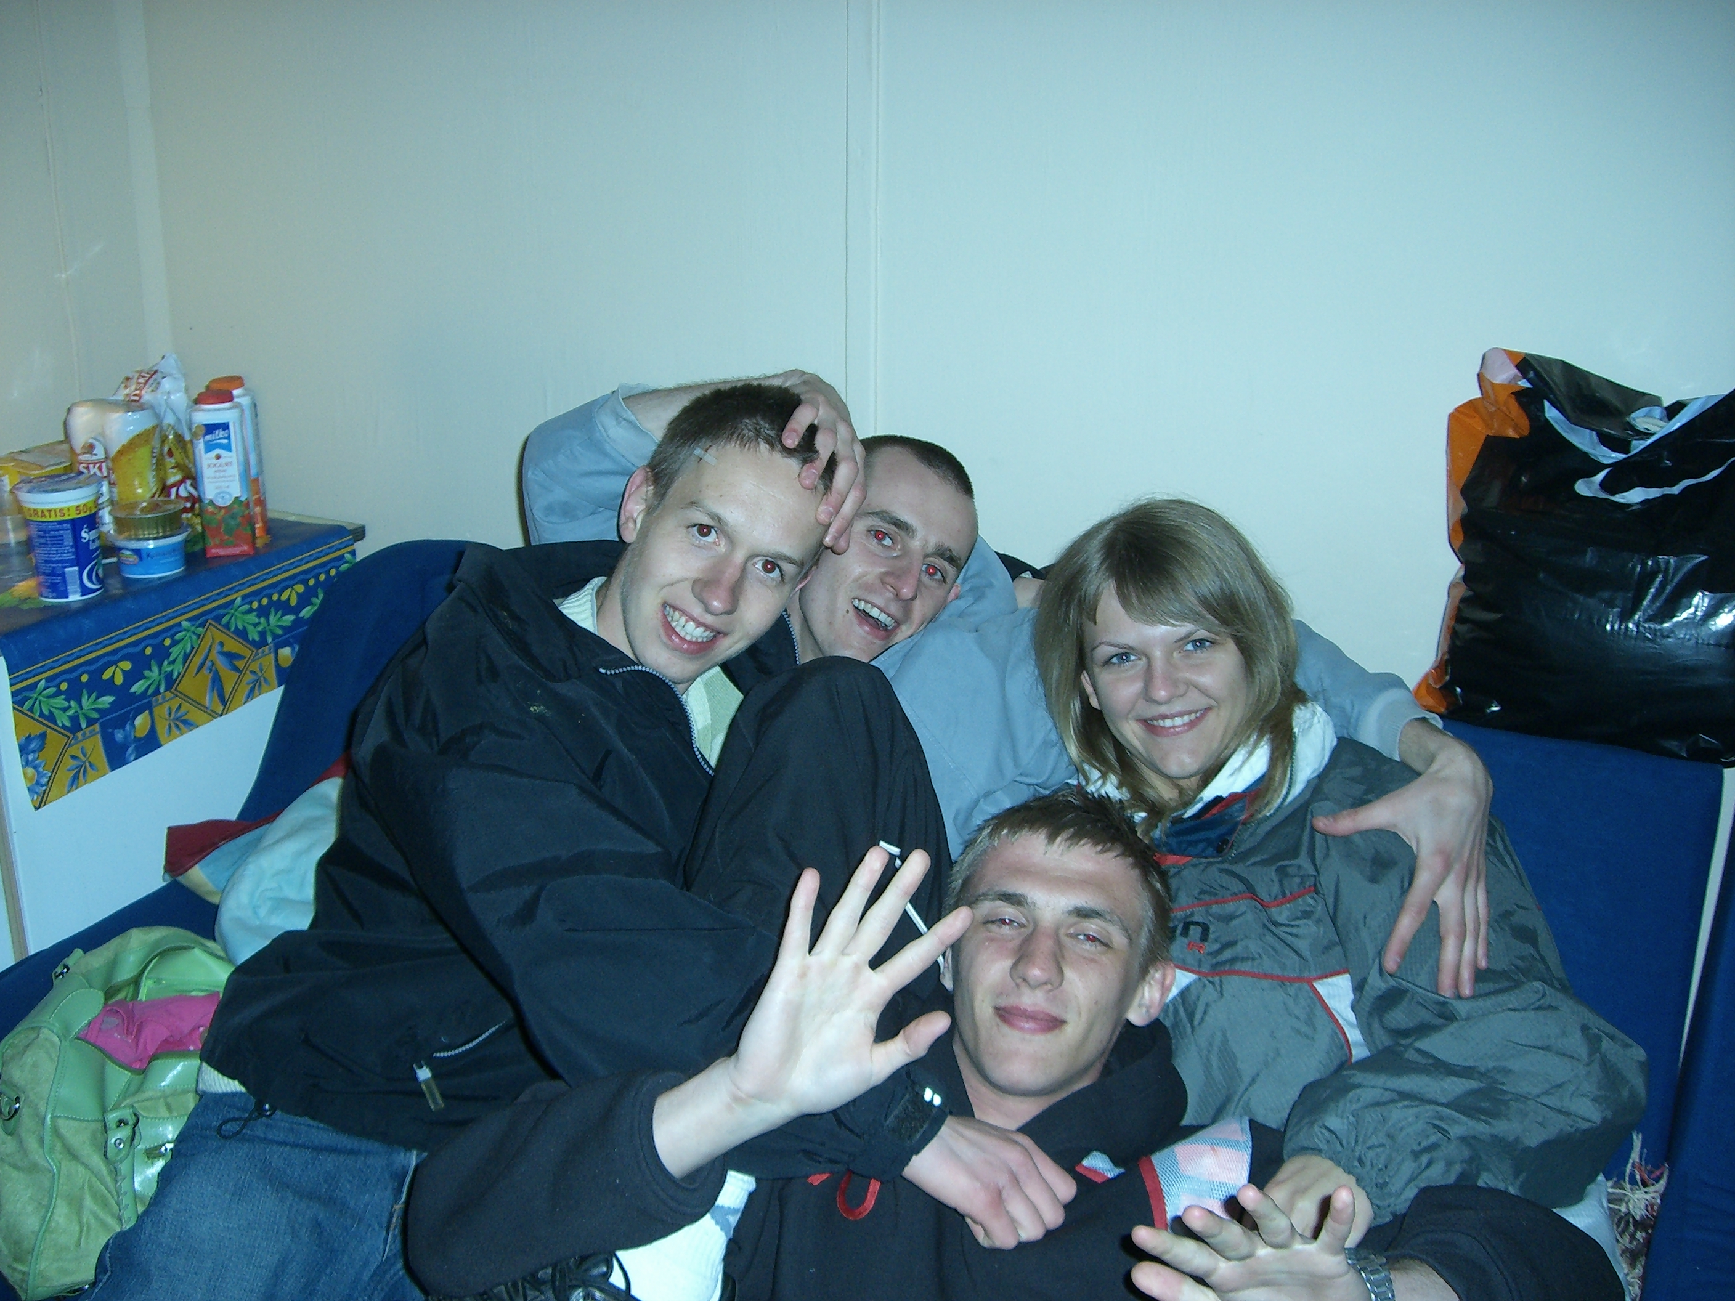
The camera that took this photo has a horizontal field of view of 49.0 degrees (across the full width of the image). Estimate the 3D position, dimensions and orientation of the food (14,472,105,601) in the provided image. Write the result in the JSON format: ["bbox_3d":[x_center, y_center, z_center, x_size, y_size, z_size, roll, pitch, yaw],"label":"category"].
[{"bbox_3d":[-0.842,-0.118,2.003,0.095,0.118,0.095,8,17,27],"label":"food"}]

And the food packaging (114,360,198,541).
[{"bbox_3d":[-0.849,-0.242,2.272,0.115,0.218,0.080,-6,16,-21],"label":"food packaging"}]

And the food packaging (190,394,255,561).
[{"bbox_3d":[-0.748,-0.206,2.201,0.057,0.186,0.057,-7,17,-25],"label":"food packaging"}]

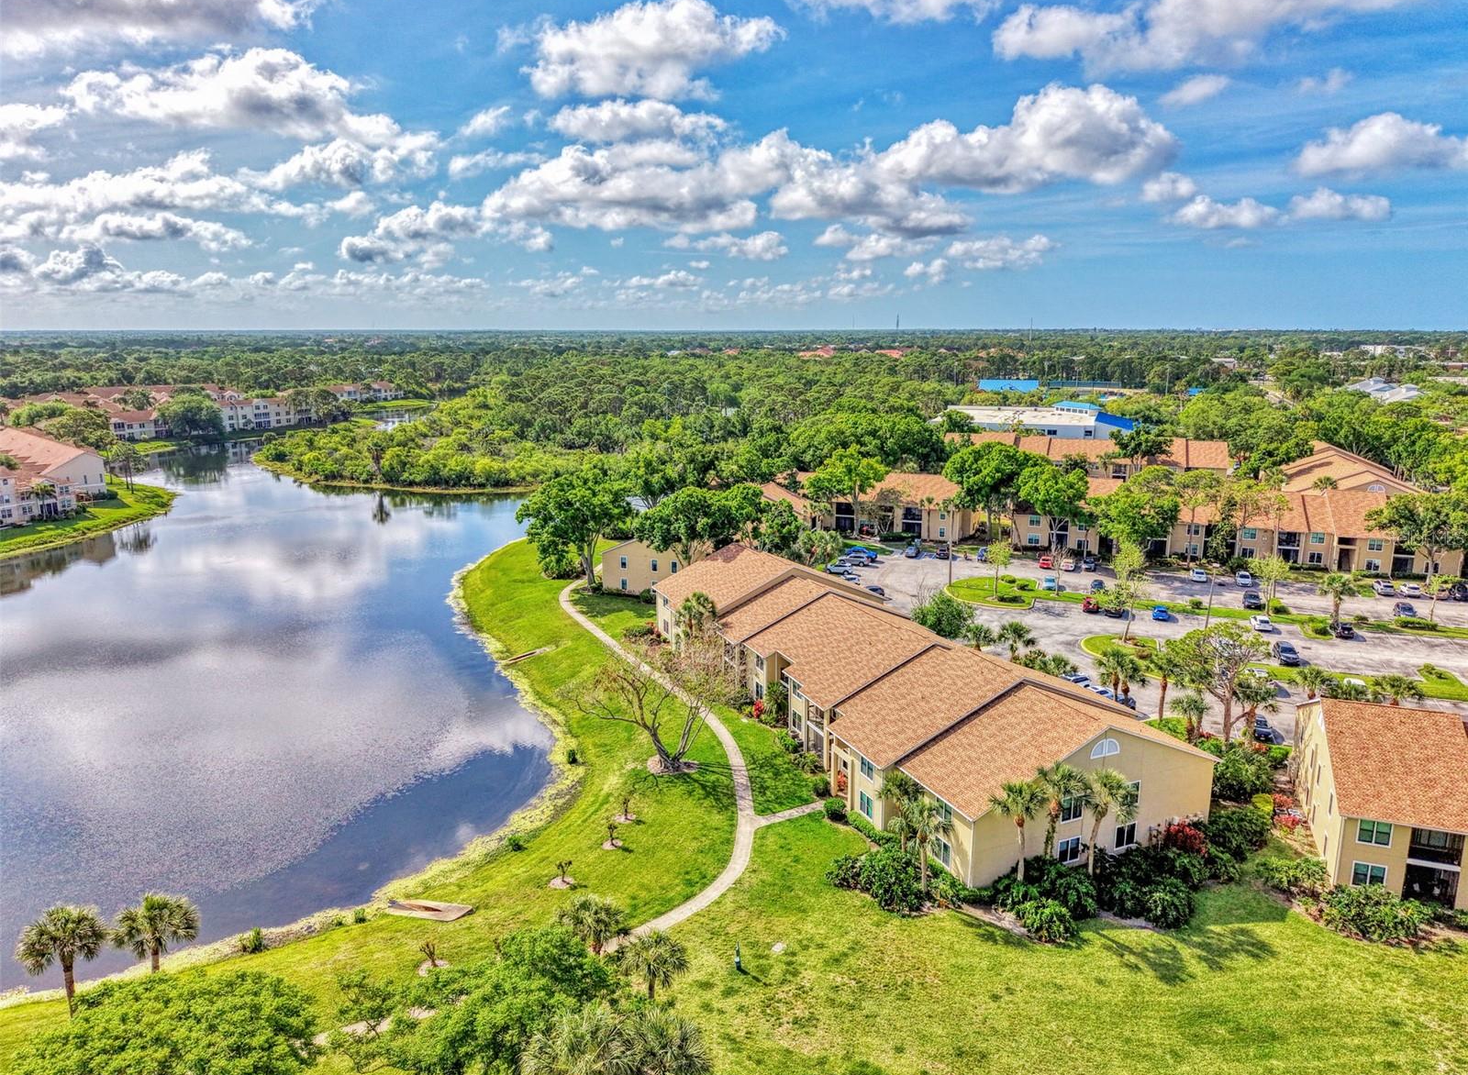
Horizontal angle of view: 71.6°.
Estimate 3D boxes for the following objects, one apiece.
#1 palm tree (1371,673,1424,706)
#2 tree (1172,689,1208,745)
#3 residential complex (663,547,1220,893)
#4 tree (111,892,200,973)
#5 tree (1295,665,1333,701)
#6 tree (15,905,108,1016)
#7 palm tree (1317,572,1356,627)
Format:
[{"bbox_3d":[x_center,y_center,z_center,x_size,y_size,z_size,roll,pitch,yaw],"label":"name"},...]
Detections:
[{"bbox_3d":[55.290,14.770,85.130,3.680,6.850,3.680,8,14,34],"label":"palm tree"},{"bbox_3d":[38.650,15.460,86.620,2.750,4.910,2.750,5,13,25],"label":"tree"},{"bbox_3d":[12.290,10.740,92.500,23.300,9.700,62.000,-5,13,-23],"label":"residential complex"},{"bbox_3d":[-31.300,22.090,55.320,4.210,5.890,4.210,-7,14,-31],"label":"tree"},{"bbox_3d":[48.420,13.830,85.400,3.300,6.500,3.300,0,12,0],"label":"tree"},{"bbox_3d":[-34.910,22.240,53.120,4.070,6.480,4.070,-8,14,-35],"label":"tree"},{"bbox_3d":[69.600,7.100,118.060,4.410,6.530,4.410,0,12,0],"label":"palm tree"}]

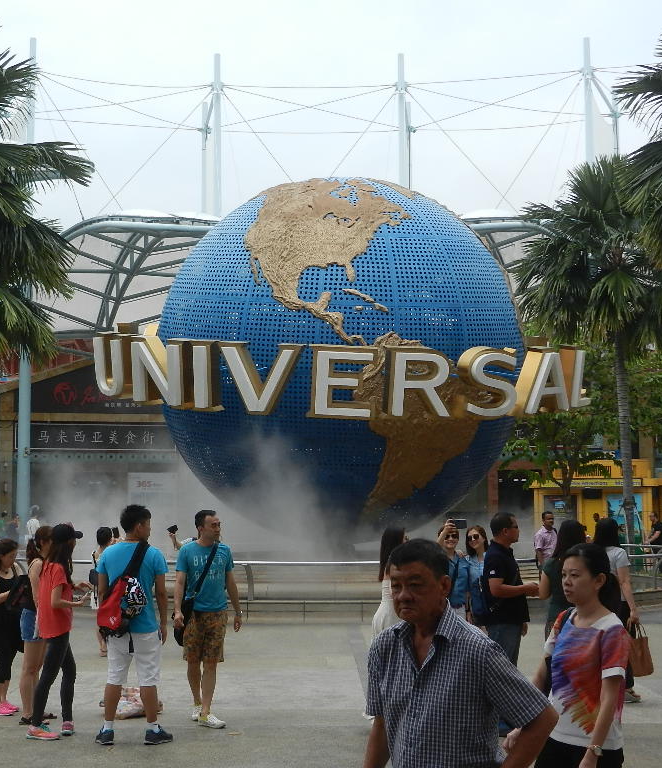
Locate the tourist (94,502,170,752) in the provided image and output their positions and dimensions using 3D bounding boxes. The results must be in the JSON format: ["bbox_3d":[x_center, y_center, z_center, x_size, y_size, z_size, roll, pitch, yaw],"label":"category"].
[{"bbox_3d":[-1.477,1.788,9.993,0.560,1.753,0.380,-1,-6,7],"label":"tourist"}]

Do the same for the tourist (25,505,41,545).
[{"bbox_3d":[-7.273,3.842,32.608,0.500,1.750,0.360,-1,-6,6],"label":"tourist"}]

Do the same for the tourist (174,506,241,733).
[{"bbox_3d":[-1.003,1.887,10.821,0.540,1.710,0.420,1,-6,-14],"label":"tourist"}]

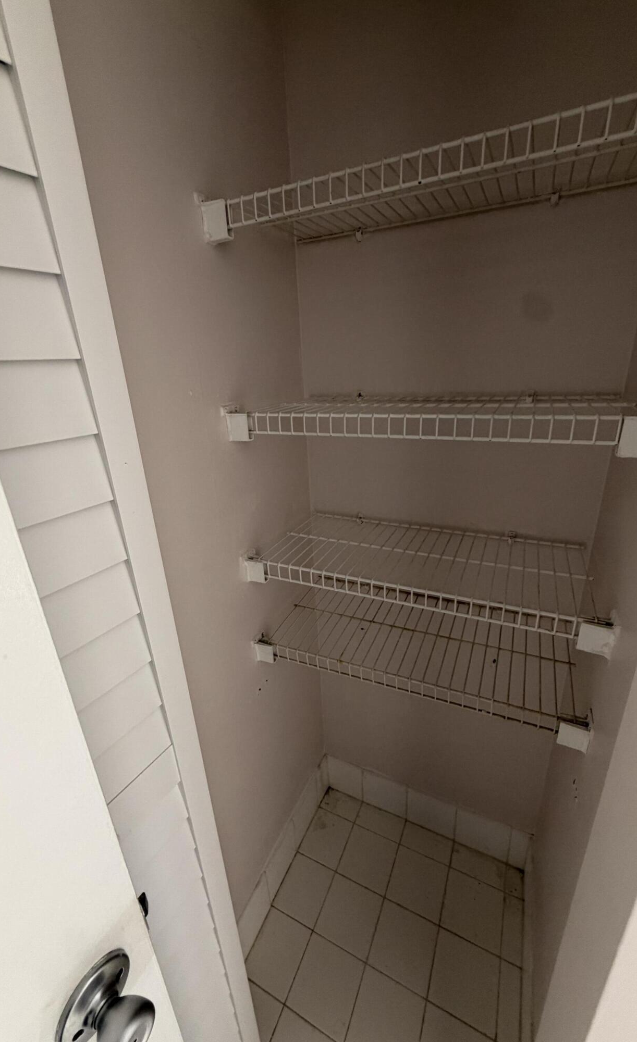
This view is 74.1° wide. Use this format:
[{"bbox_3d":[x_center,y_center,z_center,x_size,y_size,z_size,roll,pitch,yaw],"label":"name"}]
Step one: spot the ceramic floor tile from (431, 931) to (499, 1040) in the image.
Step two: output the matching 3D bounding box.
[{"bbox_3d":[0.364,1.138,1.048,0.151,0.008,0.152,8,24,25],"label":"ceramic floor tile"}]

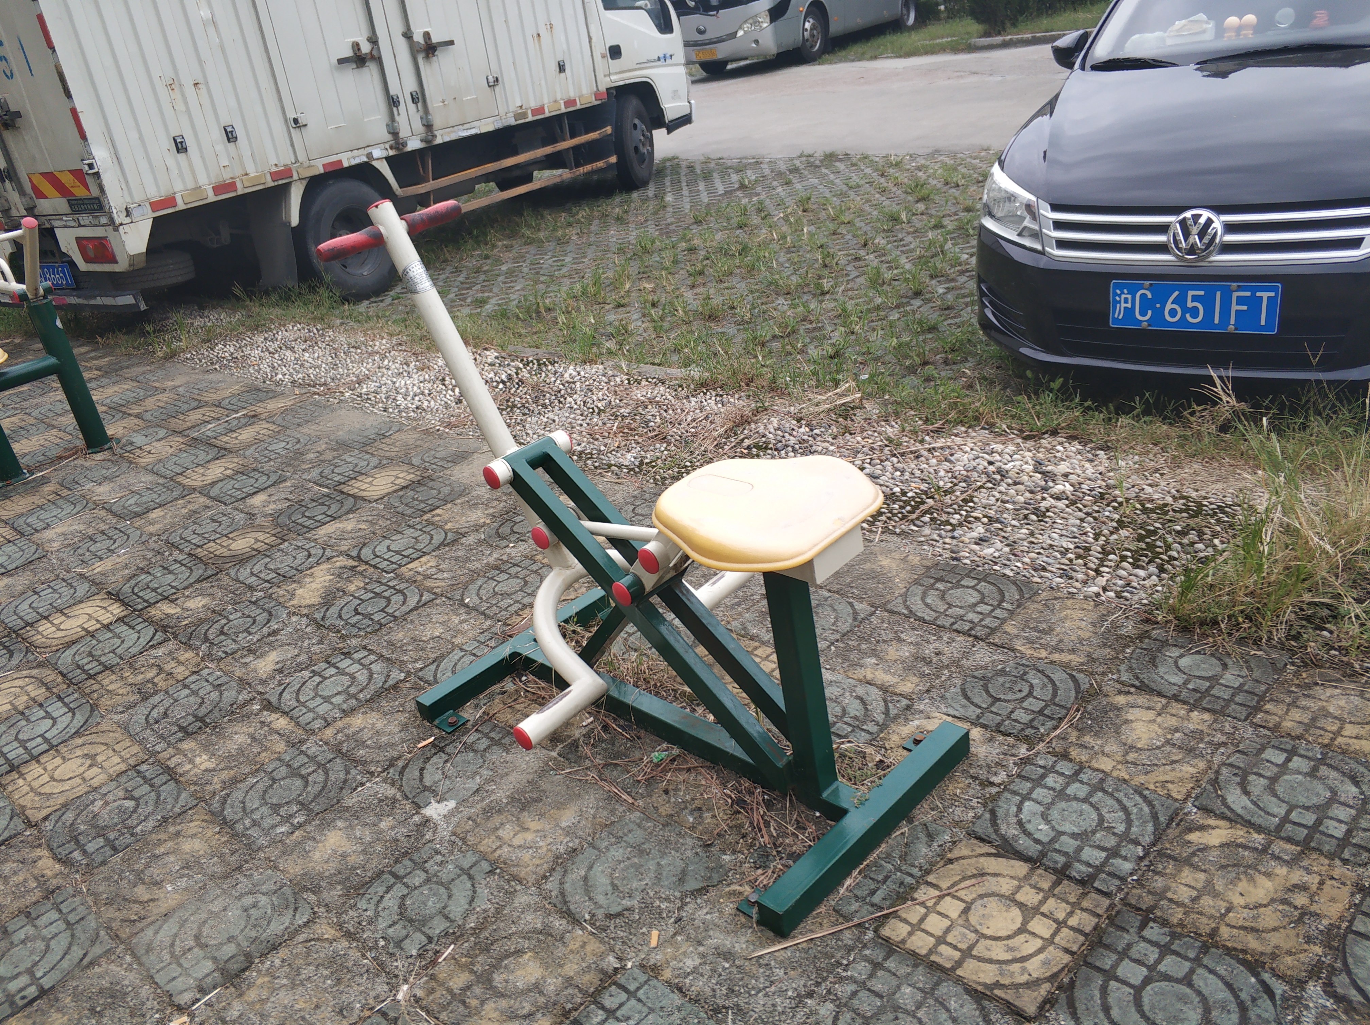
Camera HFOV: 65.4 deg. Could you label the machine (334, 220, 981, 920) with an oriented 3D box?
[{"bbox_3d":[-0.146,-0.028,2.047,1.175,1.090,0.600,16,35,42],"label":"machine"}]

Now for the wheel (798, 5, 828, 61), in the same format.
[{"bbox_3d":[2.273,-8.940,19.974,0.280,0.970,0.970,8,30,32],"label":"wheel"}]

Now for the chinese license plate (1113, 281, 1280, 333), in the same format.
[{"bbox_3d":[1.432,-0.582,3.019,0.440,0.140,0.012,10,31,34],"label":"chinese license plate"}]

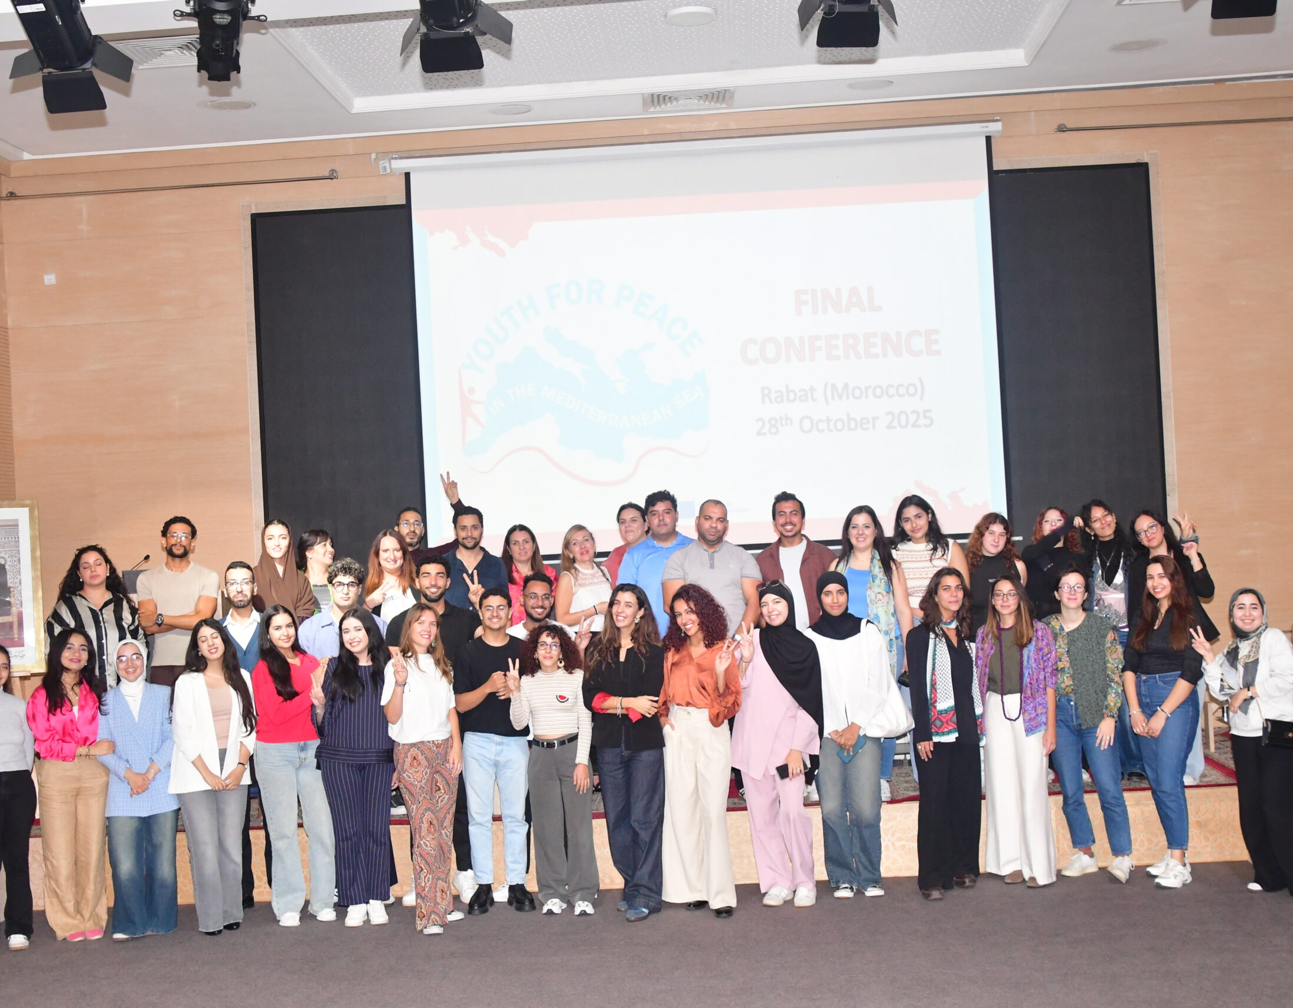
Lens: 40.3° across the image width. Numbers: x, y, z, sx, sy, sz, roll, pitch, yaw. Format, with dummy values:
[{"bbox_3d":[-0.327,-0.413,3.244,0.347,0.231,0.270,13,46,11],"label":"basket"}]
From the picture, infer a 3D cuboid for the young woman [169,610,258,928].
[{"bbox_3d":[-2.302,1.421,9.325,0.460,1.638,0.310,-3,-1,-21],"label":"young woman"}]

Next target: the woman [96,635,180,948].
[{"bbox_3d":[-2.662,1.481,9.234,0.410,1.548,0.320,-3,-1,-9],"label":"woman"}]

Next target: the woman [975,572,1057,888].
[{"bbox_3d":[1.992,1.198,9.504,0.450,1.661,0.310,-3,-1,23],"label":"woman"}]

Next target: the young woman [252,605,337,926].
[{"bbox_3d":[-1.902,1.385,9.513,0.450,1.678,0.360,-2,-1,-42],"label":"young woman"}]

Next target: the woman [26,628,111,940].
[{"bbox_3d":[-3.041,1.470,9.350,0.450,1.616,0.320,-3,-1,-23],"label":"woman"}]

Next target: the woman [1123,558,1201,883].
[{"bbox_3d":[2.700,1.124,9.217,0.420,1.700,0.380,-4,-1,33],"label":"woman"}]

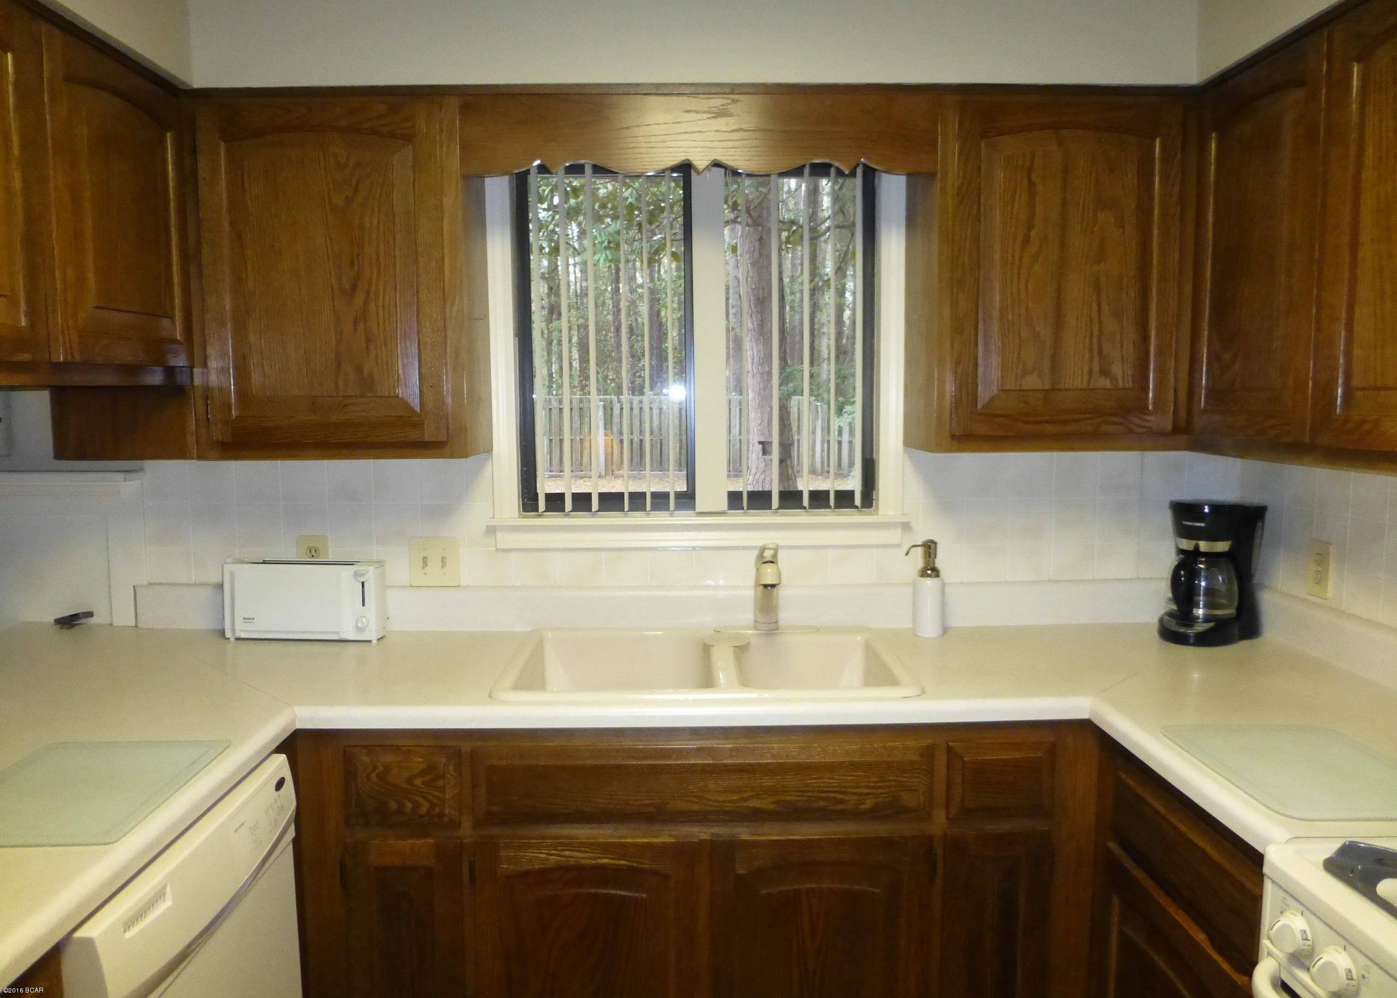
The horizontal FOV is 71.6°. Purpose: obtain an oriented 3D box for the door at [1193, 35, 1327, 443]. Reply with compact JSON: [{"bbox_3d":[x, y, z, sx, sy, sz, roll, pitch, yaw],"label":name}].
[{"bbox_3d":[1.028,-0.450,1.785,0.025,0.680,0.378,0,6,-1],"label":"door"}]

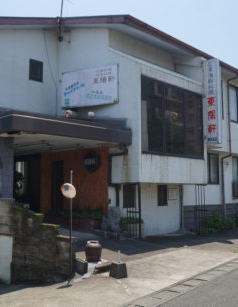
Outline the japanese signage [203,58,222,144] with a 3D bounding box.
[{"bbox_3d":[3.501,-1.952,15.701,0.520,3.120,0.260,-5,-7,40],"label":"japanese signage"}]

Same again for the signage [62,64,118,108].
[{"bbox_3d":[-0.905,-2.128,13.584,2.038,1.152,0.150,-3,-6,24],"label":"signage"}]

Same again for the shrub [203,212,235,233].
[{"bbox_3d":[4.202,2.799,17.502,0.800,0.700,2.100,-5,-7,40],"label":"shrub"}]

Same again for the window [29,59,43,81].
[{"bbox_3d":[-3.048,-3.049,15.611,0.120,0.785,0.623,-5,-7,40],"label":"window"}]

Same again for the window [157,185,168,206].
[{"bbox_3d":[1.459,1.400,14.020,0.100,0.698,0.559,-5,-7,40],"label":"window"}]

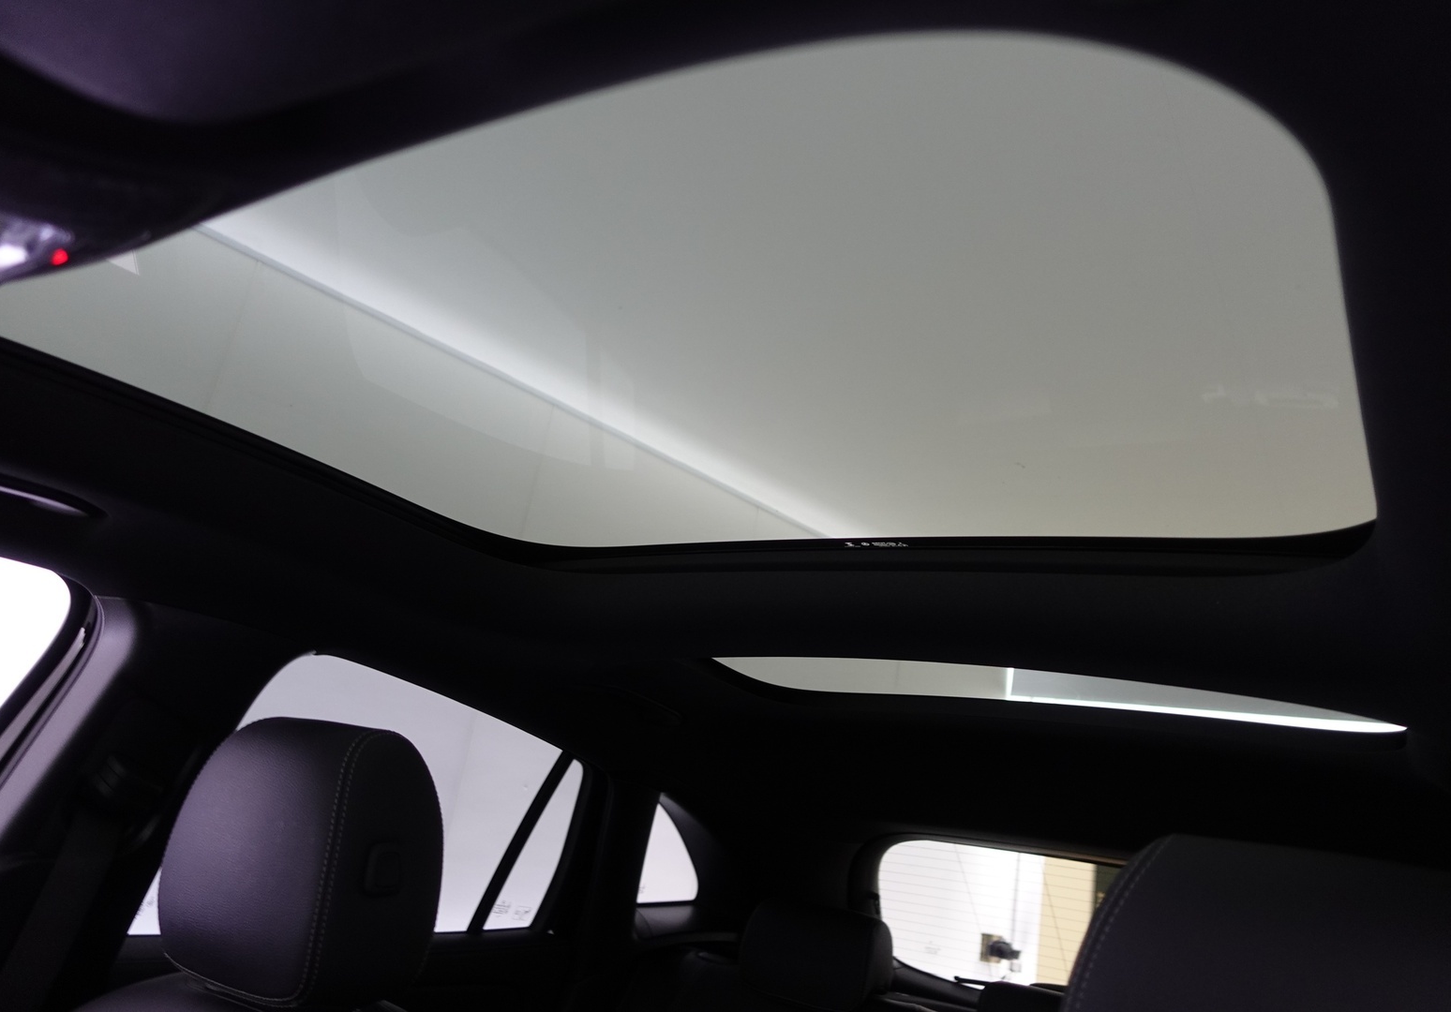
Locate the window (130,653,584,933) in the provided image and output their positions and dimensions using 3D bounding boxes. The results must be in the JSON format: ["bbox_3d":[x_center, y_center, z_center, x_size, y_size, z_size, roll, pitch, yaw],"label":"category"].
[{"bbox_3d":[-0.392,0.400,1.316,0.060,0.330,0.620,23,-5,39],"label":"window"}]

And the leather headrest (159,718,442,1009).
[{"bbox_3d":[-0.371,0.298,0.885,0.265,0.210,0.125,-2,-21,35],"label":"leather headrest"}]

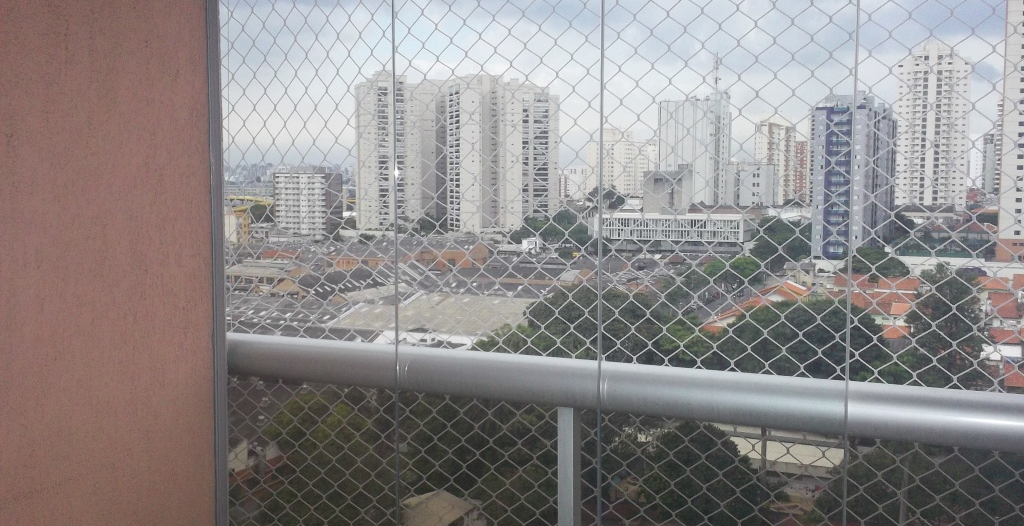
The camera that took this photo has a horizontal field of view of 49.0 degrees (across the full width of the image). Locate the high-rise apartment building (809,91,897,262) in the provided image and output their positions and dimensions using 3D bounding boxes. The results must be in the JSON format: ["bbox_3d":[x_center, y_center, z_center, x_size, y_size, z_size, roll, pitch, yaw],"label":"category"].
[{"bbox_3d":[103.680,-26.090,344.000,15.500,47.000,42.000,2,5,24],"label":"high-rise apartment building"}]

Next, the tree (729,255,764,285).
[{"bbox_3d":[53.810,1.880,258.000,8.000,7.300,8.000,1,5,12],"label":"tree"}]

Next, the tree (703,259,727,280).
[{"bbox_3d":[47.200,1.840,262.000,5.500,5.200,5.500,1,5,10],"label":"tree"}]

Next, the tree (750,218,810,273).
[{"bbox_3d":[73.640,-5.000,308.000,15.800,14.800,14.000,1,5,13],"label":"tree"}]

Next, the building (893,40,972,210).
[{"bbox_3d":[183.100,-58.220,490.000,29.500,72.000,21.000,2,5,24],"label":"building"}]

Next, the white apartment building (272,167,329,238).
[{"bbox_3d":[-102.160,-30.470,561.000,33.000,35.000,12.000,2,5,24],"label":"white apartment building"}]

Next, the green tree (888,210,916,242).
[{"bbox_3d":[133.560,-12.590,385.000,9.400,10.600,9.000,2,5,19],"label":"green tree"}]

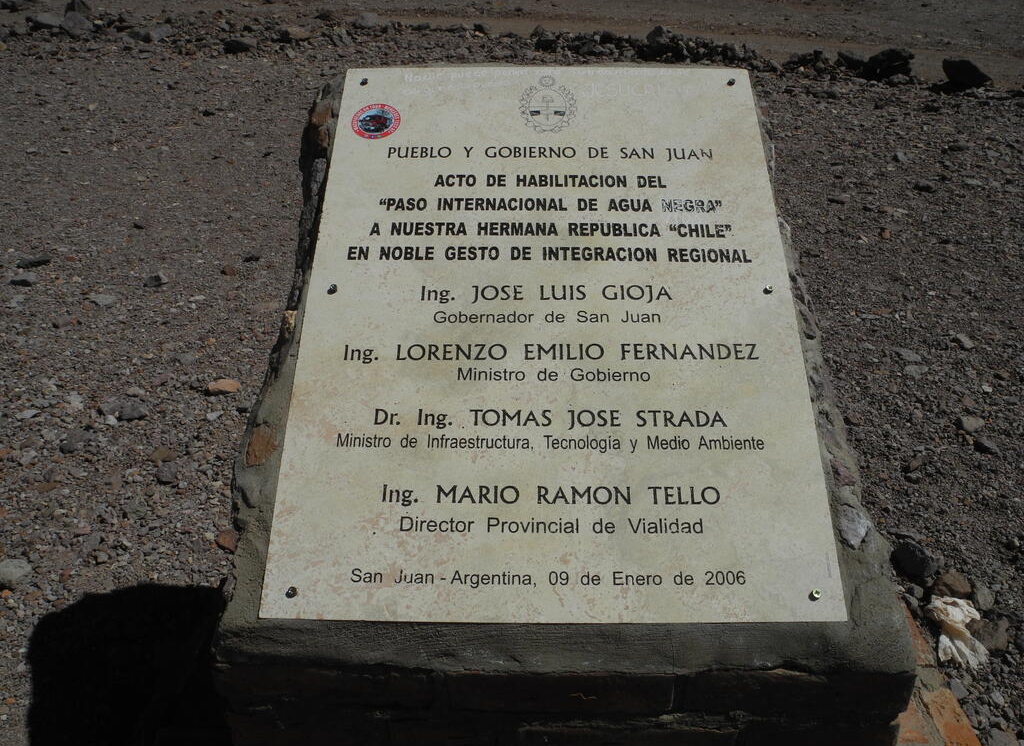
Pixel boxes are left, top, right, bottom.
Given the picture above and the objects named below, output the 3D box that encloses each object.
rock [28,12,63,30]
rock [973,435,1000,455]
[{"bbox_3d":[-5.554,-4.194,9.875,0.348,0.188,0.261,0,30,0],"label":"rock"},{"bbox_3d":[1.366,0.213,2.382,0.067,0.050,0.053,0,30,0],"label":"rock"}]

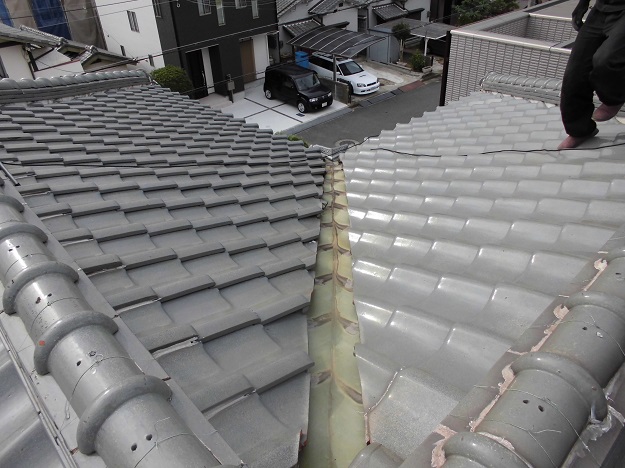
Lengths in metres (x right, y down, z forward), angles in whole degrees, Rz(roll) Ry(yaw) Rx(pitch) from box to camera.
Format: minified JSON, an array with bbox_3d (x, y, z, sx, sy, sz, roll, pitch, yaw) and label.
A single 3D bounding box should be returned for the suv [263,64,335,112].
[{"bbox_3d":[-0.689,-7.282,23.371,1.690,1.650,3.870,-26,41,-31],"label":"suv"}]

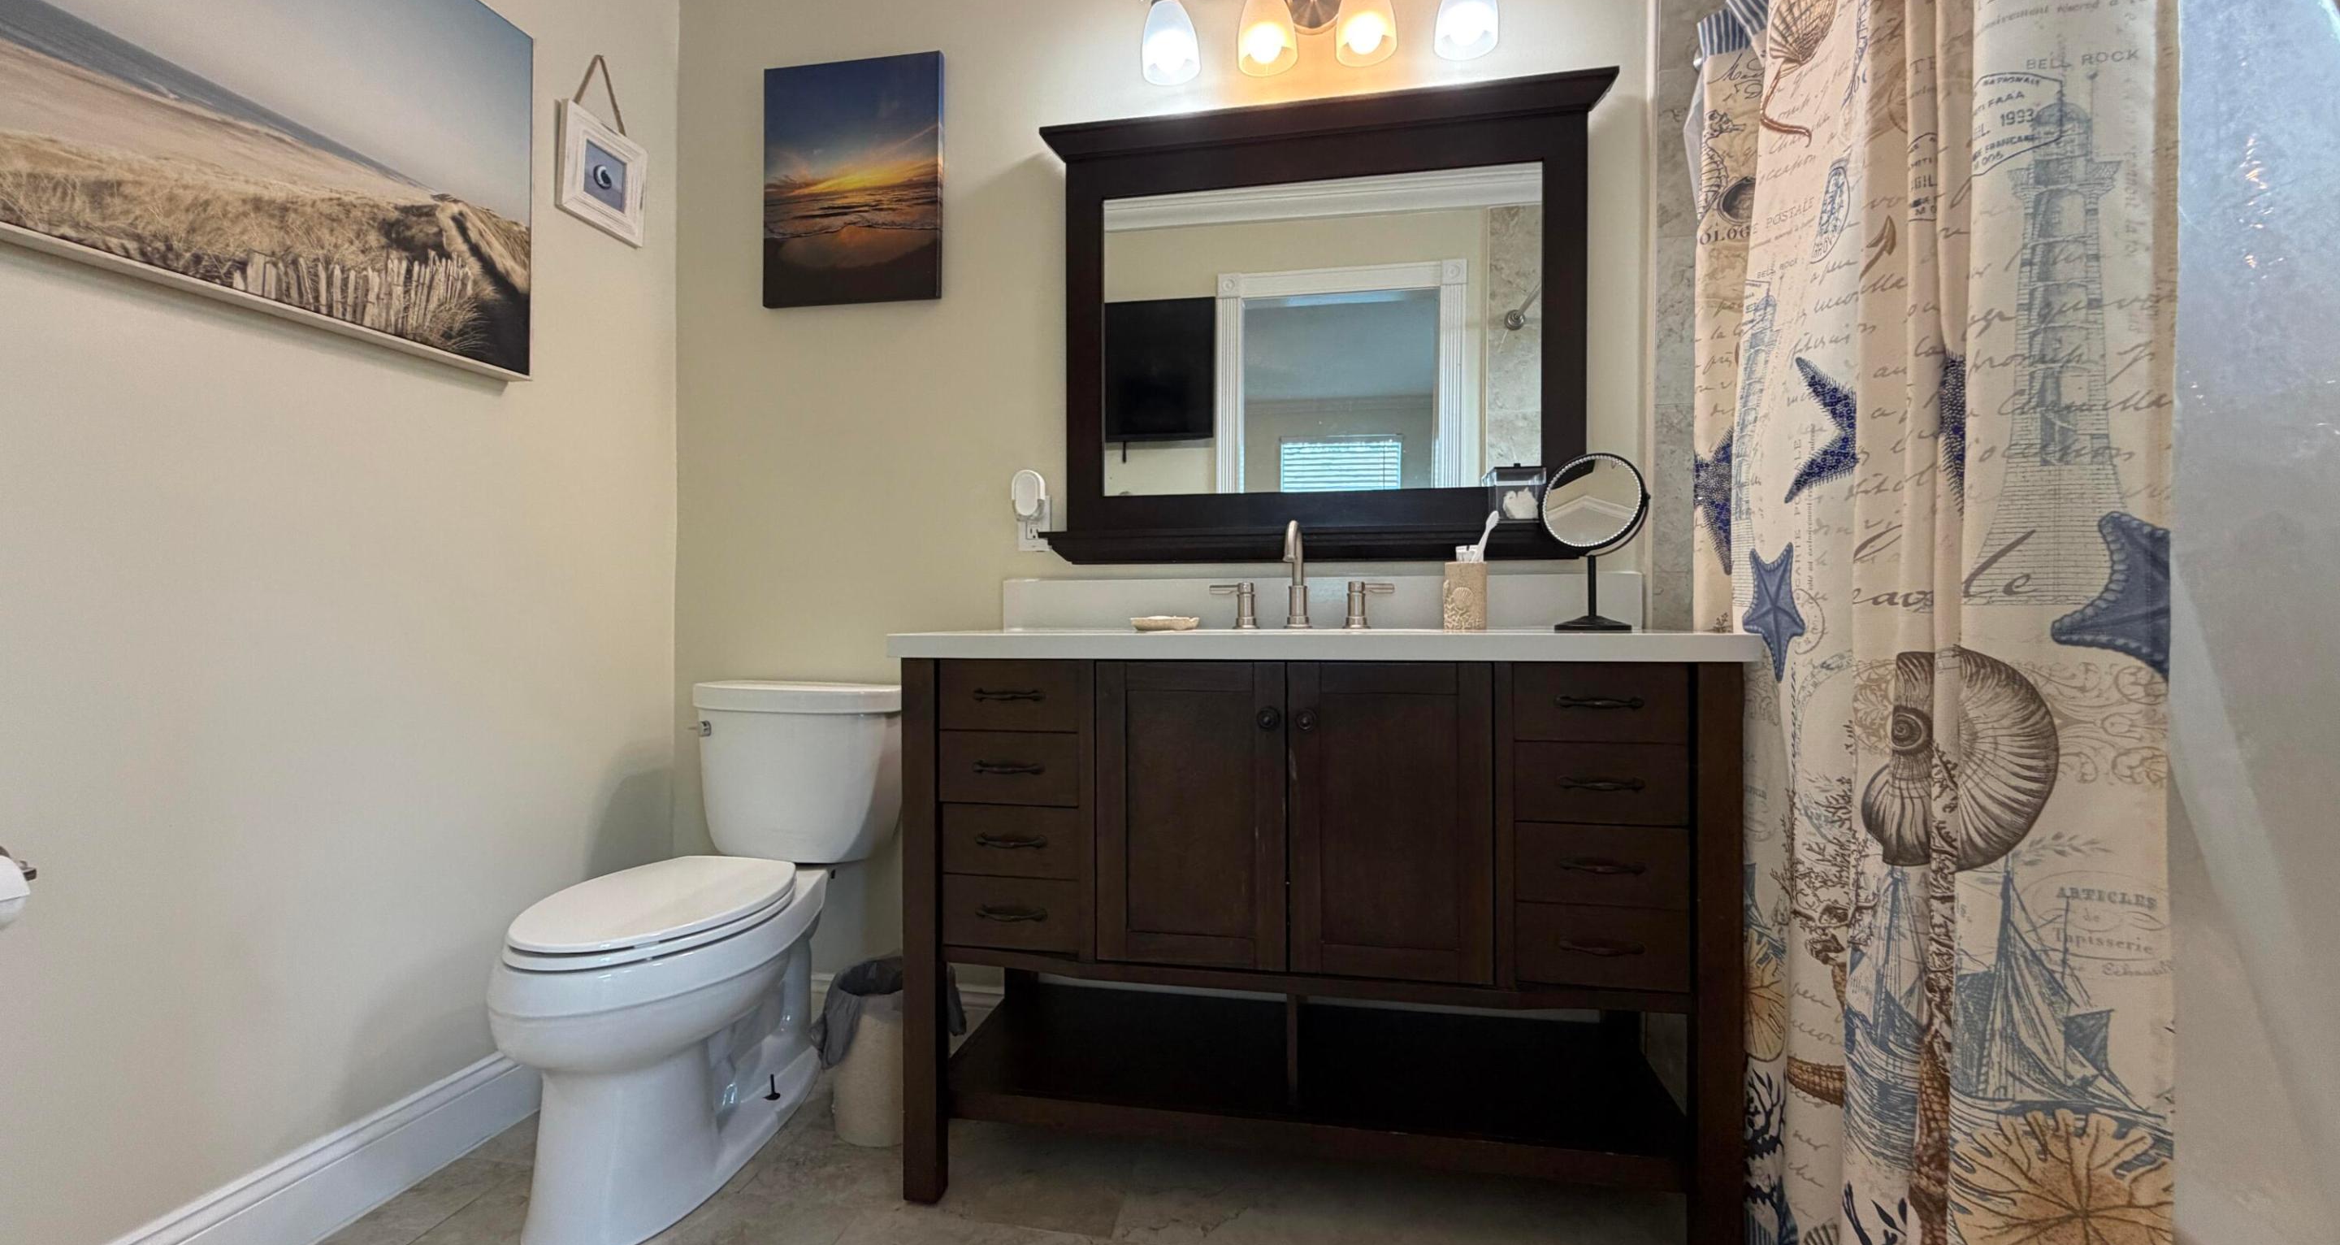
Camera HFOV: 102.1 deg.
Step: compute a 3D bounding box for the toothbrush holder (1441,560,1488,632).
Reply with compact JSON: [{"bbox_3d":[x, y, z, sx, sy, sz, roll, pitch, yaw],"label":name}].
[{"bbox_3d":[0.498,-0.039,1.590,0.070,0.116,0.067,0,0,22],"label":"toothbrush holder"}]

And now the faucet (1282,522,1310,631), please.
[{"bbox_3d":[0.230,-0.081,1.718,0.054,0.200,0.157,0,0,10],"label":"faucet"}]

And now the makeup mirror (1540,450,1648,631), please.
[{"bbox_3d":[0.712,-0.132,1.592,0.178,0.302,0.122,0,0,41],"label":"makeup mirror"}]

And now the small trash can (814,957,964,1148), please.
[{"bbox_3d":[-0.512,0.764,1.717,0.245,0.286,0.235,0,0,0],"label":"small trash can"}]

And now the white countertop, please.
[{"bbox_3d":[0.218,0.037,1.615,1.234,0.037,0.528,0,0,10],"label":"white countertop"}]

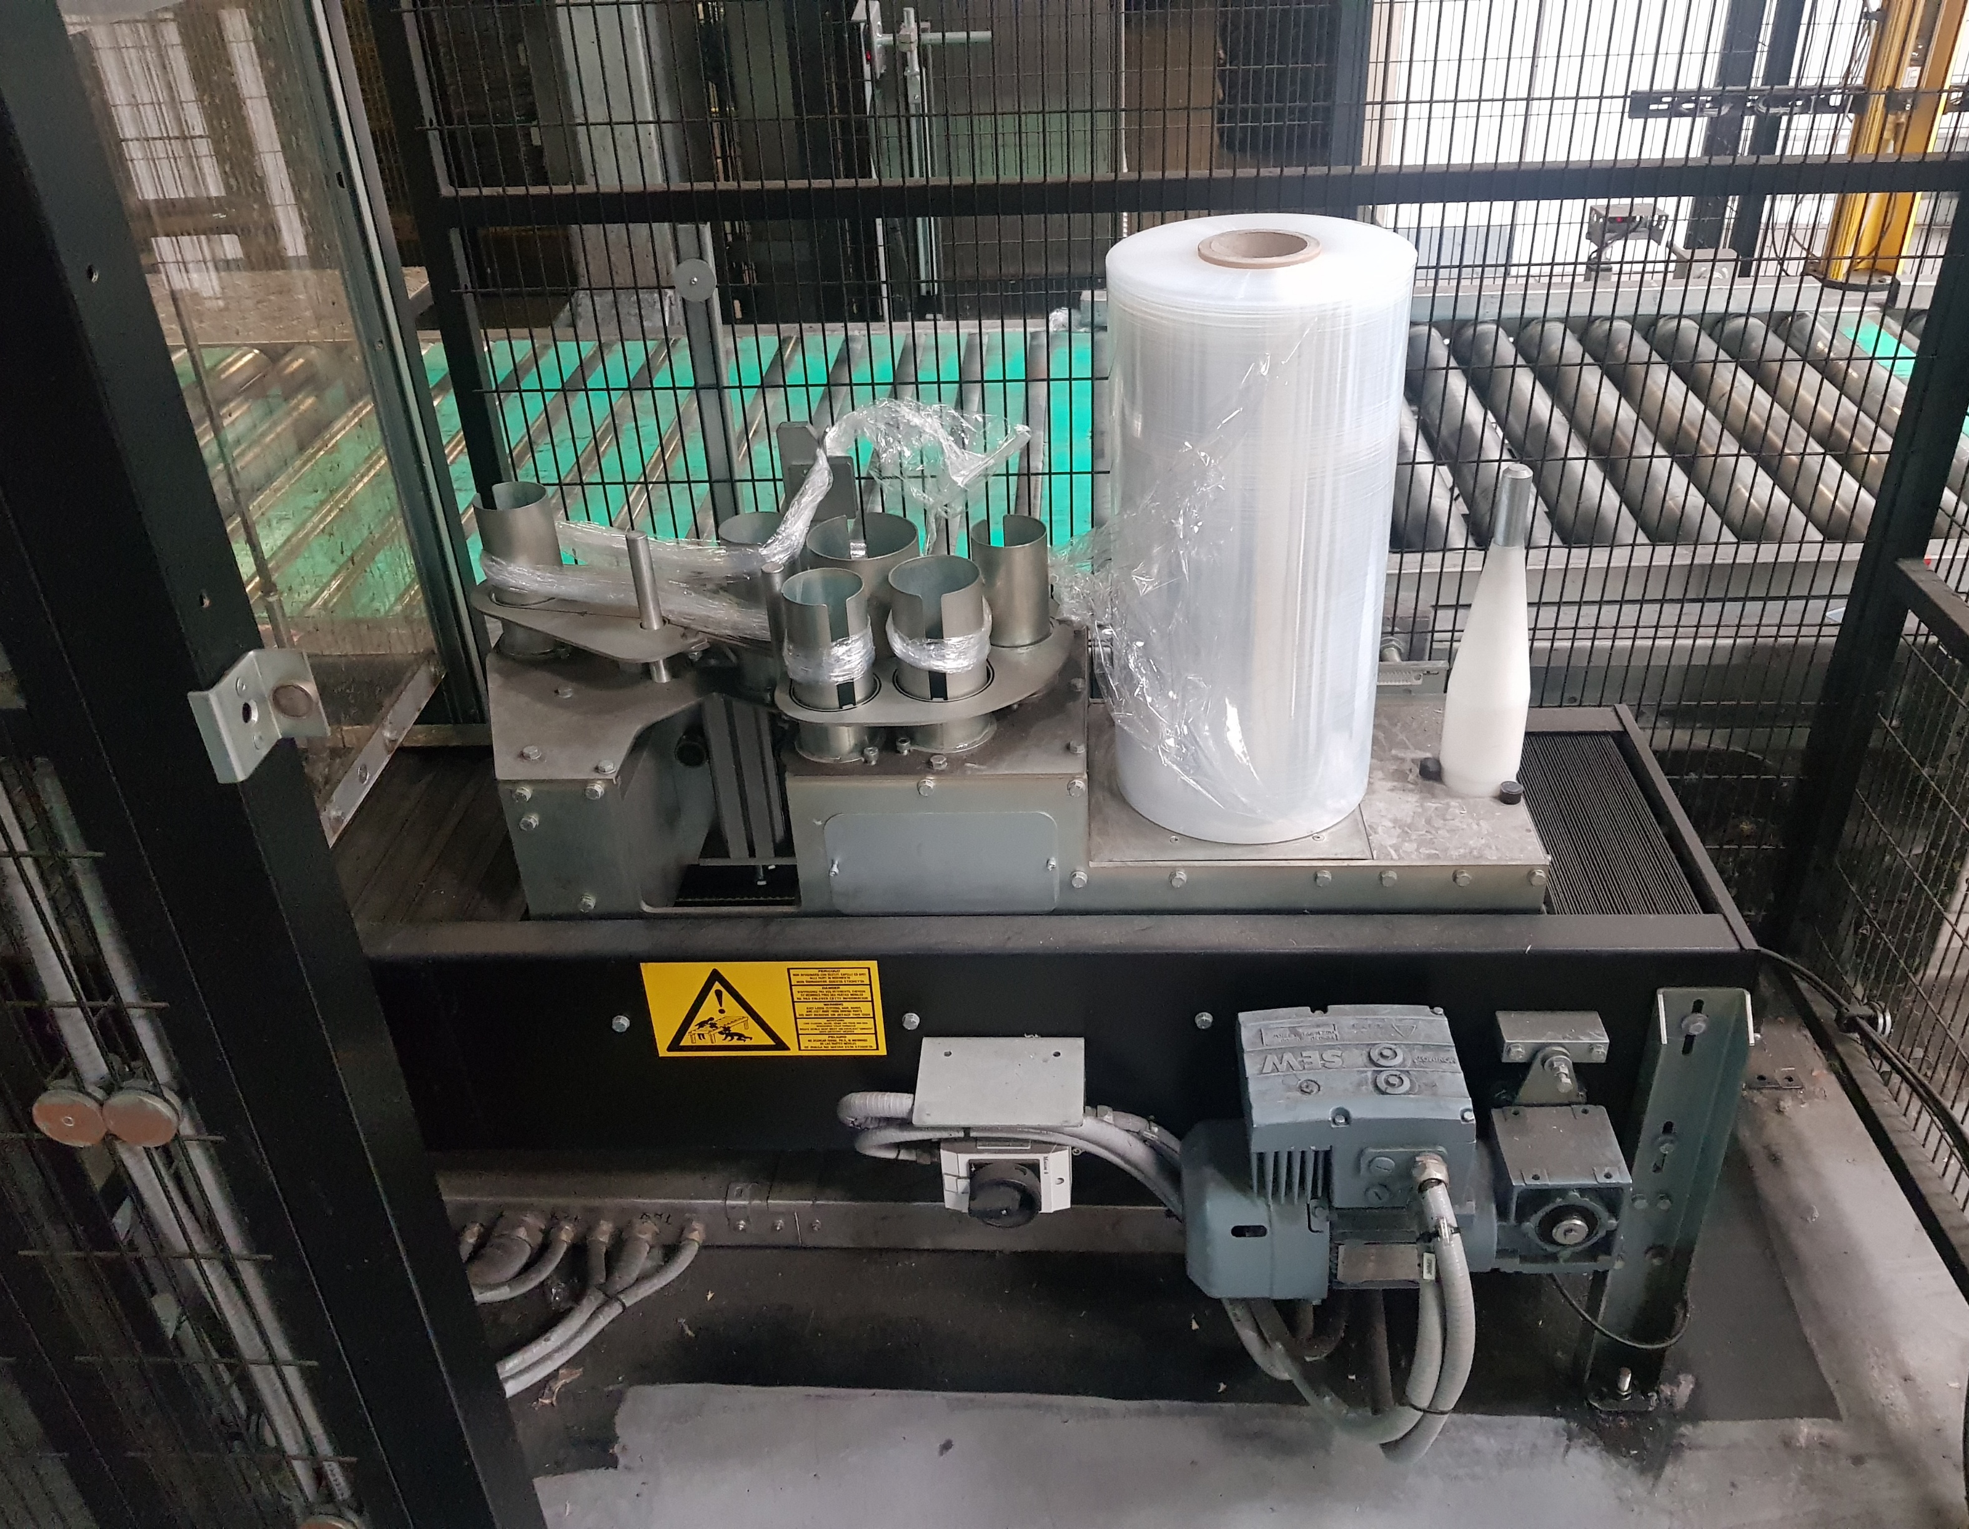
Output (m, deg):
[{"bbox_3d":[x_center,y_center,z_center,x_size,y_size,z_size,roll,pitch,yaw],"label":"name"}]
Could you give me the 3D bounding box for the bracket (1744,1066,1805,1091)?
[{"bbox_3d":[1.012,0.395,1.962,0.075,0.012,0.048,0,31,5],"label":"bracket"}]

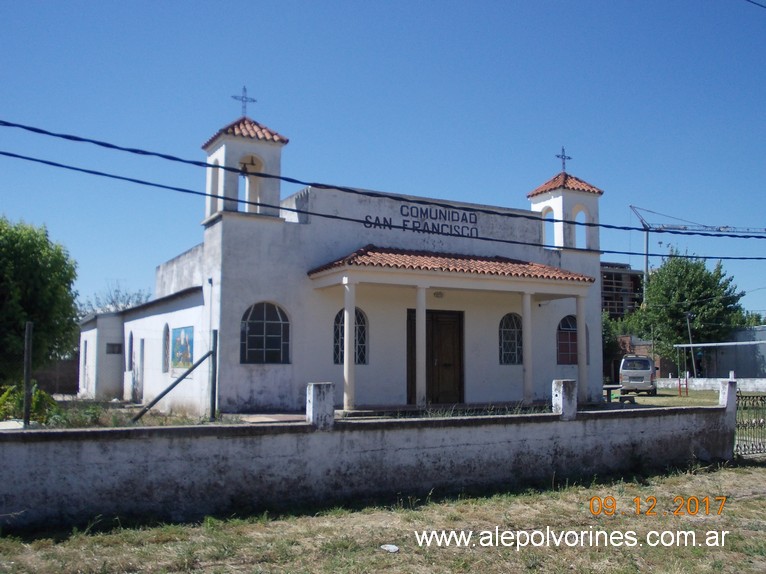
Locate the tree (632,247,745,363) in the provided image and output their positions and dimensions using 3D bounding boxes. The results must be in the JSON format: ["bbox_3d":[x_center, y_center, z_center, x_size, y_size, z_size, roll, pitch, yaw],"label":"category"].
[{"bbox_3d":[20.286,1.832,56.000,7.237,8.794,6.939,3,-7,-29],"label":"tree"}]

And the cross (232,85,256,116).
[{"bbox_3d":[-3.432,-4.585,20.788,0.682,0.772,0.080,3,-7,-29],"label":"cross"}]

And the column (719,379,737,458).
[{"bbox_3d":[5.804,2.257,14.166,0.230,1.323,0.205,3,-7,-29],"label":"column"}]

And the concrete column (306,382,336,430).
[{"bbox_3d":[-0.786,1.495,10.440,0.275,0.567,0.235,3,-7,-29],"label":"concrete column"}]

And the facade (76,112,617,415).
[{"bbox_3d":[-1.688,0.075,27.030,12.485,7.227,15.730,3,-7,-29],"label":"facade"}]

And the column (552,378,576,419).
[{"bbox_3d":[2.669,1.670,12.342,0.265,0.563,0.240,3,-7,-29],"label":"column"}]

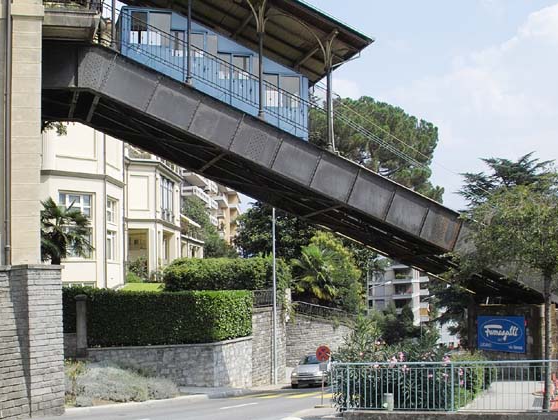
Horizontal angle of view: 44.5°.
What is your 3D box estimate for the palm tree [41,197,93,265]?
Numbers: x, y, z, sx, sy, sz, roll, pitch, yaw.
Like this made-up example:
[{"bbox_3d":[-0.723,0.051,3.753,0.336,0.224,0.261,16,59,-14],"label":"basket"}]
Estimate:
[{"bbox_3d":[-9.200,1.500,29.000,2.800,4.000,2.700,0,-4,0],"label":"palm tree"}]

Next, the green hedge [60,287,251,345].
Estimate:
[{"bbox_3d":[-4.430,4.260,26.940,8.000,2.100,2.100,2,-5,-26],"label":"green hedge"}]

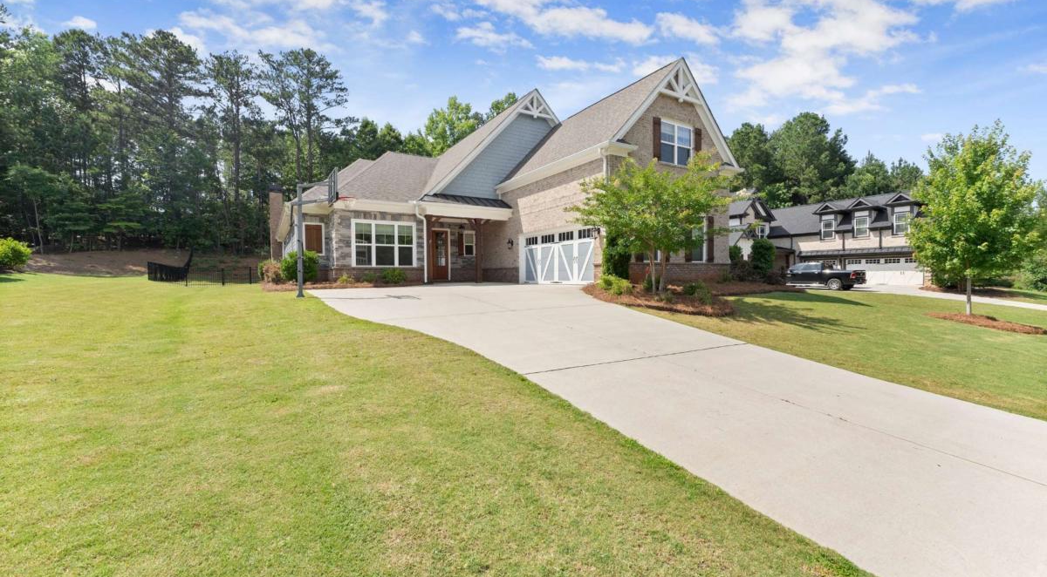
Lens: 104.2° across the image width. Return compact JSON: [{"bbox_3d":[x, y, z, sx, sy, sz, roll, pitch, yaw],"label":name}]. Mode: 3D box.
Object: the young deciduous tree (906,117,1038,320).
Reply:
[{"bbox_3d":[15.035,-2.347,13.700,3.200,6.450,3.200,-2,3,-31],"label":"young deciduous tree"}]

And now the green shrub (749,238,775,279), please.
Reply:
[{"bbox_3d":[12.299,-1.484,21.000,1.250,2.250,1.250,-2,3,-31],"label":"green shrub"}]

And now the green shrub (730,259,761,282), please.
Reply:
[{"bbox_3d":[10.572,-0.831,19.400,1.350,1.150,1.300,-2,3,-31],"label":"green shrub"}]

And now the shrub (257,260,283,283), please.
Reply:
[{"bbox_3d":[-9.828,-0.660,15.800,0.900,0.870,0.900,-2,3,-31],"label":"shrub"}]

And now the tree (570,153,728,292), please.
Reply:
[{"bbox_3d":[3.676,-1.882,11.800,4.400,4.000,4.100,-2,3,-31],"label":"tree"}]

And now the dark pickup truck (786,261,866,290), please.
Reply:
[{"bbox_3d":[22.900,-0.900,31.800,2.030,1.950,5.850,-2,3,-29],"label":"dark pickup truck"}]

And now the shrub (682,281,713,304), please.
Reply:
[{"bbox_3d":[4.614,0.104,10.800,0.750,0.600,0.750,-2,3,-31],"label":"shrub"}]

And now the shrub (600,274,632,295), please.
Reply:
[{"bbox_3d":[2.779,-0.119,12.300,1.000,0.650,0.900,-2,3,-31],"label":"shrub"}]

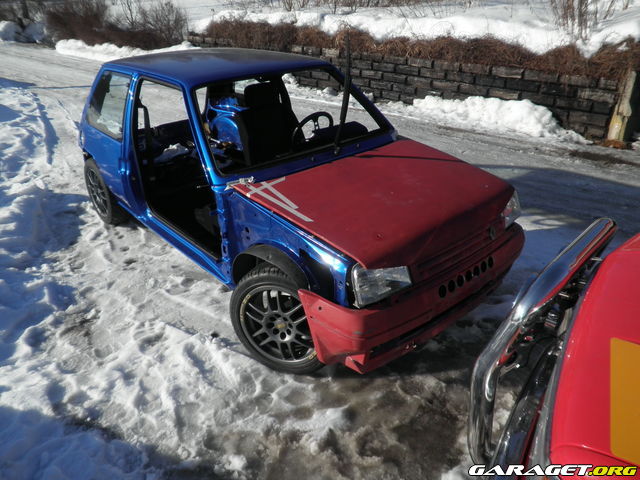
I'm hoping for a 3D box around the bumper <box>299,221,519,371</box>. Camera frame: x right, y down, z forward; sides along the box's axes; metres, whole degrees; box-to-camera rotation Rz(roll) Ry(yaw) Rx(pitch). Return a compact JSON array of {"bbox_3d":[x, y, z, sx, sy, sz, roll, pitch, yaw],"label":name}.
[{"bbox_3d":[0.584,0.198,2.503,1.440,0.400,0.460,-23,36,-37],"label":"bumper"}]

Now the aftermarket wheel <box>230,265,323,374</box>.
[{"bbox_3d":[-0.170,0.400,2.462,0.560,0.560,0.200,12,30,21],"label":"aftermarket wheel"}]

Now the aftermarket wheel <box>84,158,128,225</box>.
[{"bbox_3d":[-1.763,-0.430,4.011,0.200,0.560,0.560,-23,36,-37],"label":"aftermarket wheel"}]

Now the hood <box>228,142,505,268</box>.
[{"bbox_3d":[0.393,-0.227,2.515,1.380,0.152,0.923,-23,41,-37],"label":"hood"}]

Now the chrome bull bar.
[{"bbox_3d":[0.903,0.326,1.783,0.200,0.480,1.242,24,36,37],"label":"chrome bull bar"}]

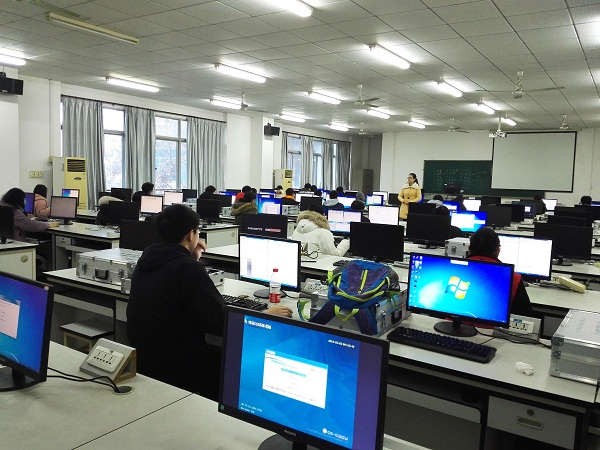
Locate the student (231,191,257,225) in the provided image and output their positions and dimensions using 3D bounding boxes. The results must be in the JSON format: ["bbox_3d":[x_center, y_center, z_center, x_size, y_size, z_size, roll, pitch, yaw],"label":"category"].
[{"bbox_3d":[-0.763,0.104,7.780,0.500,1.250,0.620,6,7,33],"label":"student"}]

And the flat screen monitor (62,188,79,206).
[{"bbox_3d":[-4.059,-0.439,8.925,0.460,0.375,0.180,6,7,33],"label":"flat screen monitor"}]

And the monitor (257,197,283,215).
[{"bbox_3d":[-0.513,-0.281,8.826,0.506,0.361,0.198,5,6,31],"label":"monitor"}]

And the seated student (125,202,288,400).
[{"bbox_3d":[-0.454,0.570,2.382,0.520,1.340,0.760,6,7,36],"label":"seated student"}]

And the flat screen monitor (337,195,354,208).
[{"bbox_3d":[1.059,-0.444,11.186,0.500,0.378,0.200,5,6,33],"label":"flat screen monitor"}]

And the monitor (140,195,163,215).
[{"bbox_3d":[-2.448,-0.305,8.376,0.506,0.361,0.198,5,6,28],"label":"monitor"}]

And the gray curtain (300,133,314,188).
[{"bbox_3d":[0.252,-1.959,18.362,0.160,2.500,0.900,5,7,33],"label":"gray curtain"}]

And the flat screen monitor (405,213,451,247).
[{"bbox_3d":[1.464,0.074,5.728,0.500,0.378,0.200,5,6,33],"label":"flat screen monitor"}]

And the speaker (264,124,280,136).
[{"bbox_3d":[-0.851,-2.849,15.295,0.250,0.260,0.420,15,12,32],"label":"speaker"}]

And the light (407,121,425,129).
[{"bbox_3d":[3.548,-3.072,15.435,0.125,0.095,1.250,6,7,33],"label":"light"}]

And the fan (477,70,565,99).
[{"bbox_3d":[3.525,-2.238,8.053,1.380,0.420,1.320,5,7,33],"label":"fan"}]

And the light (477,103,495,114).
[{"bbox_3d":[4.275,-2.671,11.555,0.125,0.095,1.250,6,7,33],"label":"light"}]

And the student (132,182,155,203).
[{"bbox_3d":[-2.858,-0.141,9.458,0.496,1.290,0.675,5,6,33],"label":"student"}]

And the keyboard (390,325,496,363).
[{"bbox_3d":[0.630,0.537,2.254,0.452,0.032,0.148,6,7,36],"label":"keyboard"}]

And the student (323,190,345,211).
[{"bbox_3d":[0.756,-0.110,10.715,0.496,1.240,0.675,5,6,33],"label":"student"}]

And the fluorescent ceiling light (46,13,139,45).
[{"bbox_3d":[-2.478,-2.380,6.093,0.100,0.100,1.220,5,7,33],"label":"fluorescent ceiling light"}]

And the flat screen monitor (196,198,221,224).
[{"bbox_3d":[-1.377,-0.195,7.650,0.500,0.378,0.200,5,6,33],"label":"flat screen monitor"}]

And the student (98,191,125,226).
[{"bbox_3d":[-2.780,0.079,7.611,0.496,1.190,0.744,5,6,33],"label":"student"}]

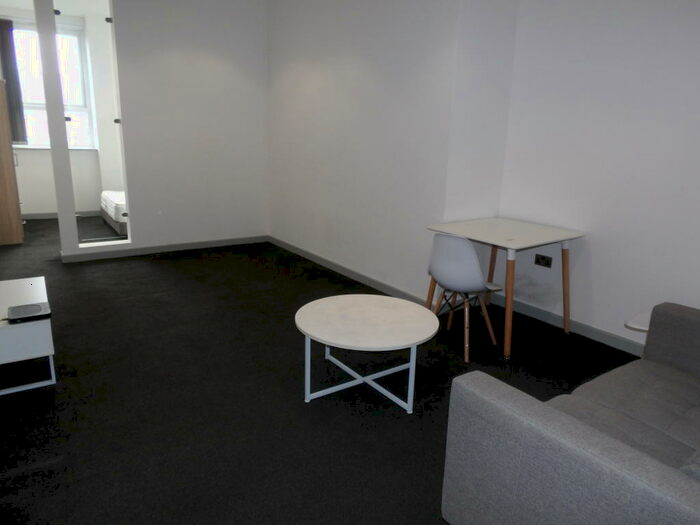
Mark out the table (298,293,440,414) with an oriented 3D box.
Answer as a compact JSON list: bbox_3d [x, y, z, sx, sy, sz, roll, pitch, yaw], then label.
[{"bbox_3d":[0.090,0.506,2.789,0.805,0.410,0.805,1,15,0],"label":"table"}]

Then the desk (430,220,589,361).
[{"bbox_3d":[1.116,0.135,3.613,0.885,0.760,0.865,-9,18,-35],"label":"desk"}]

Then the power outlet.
[{"bbox_3d":[1.516,-0.014,3.814,0.012,0.086,0.146,-8,17,-33],"label":"power outlet"}]

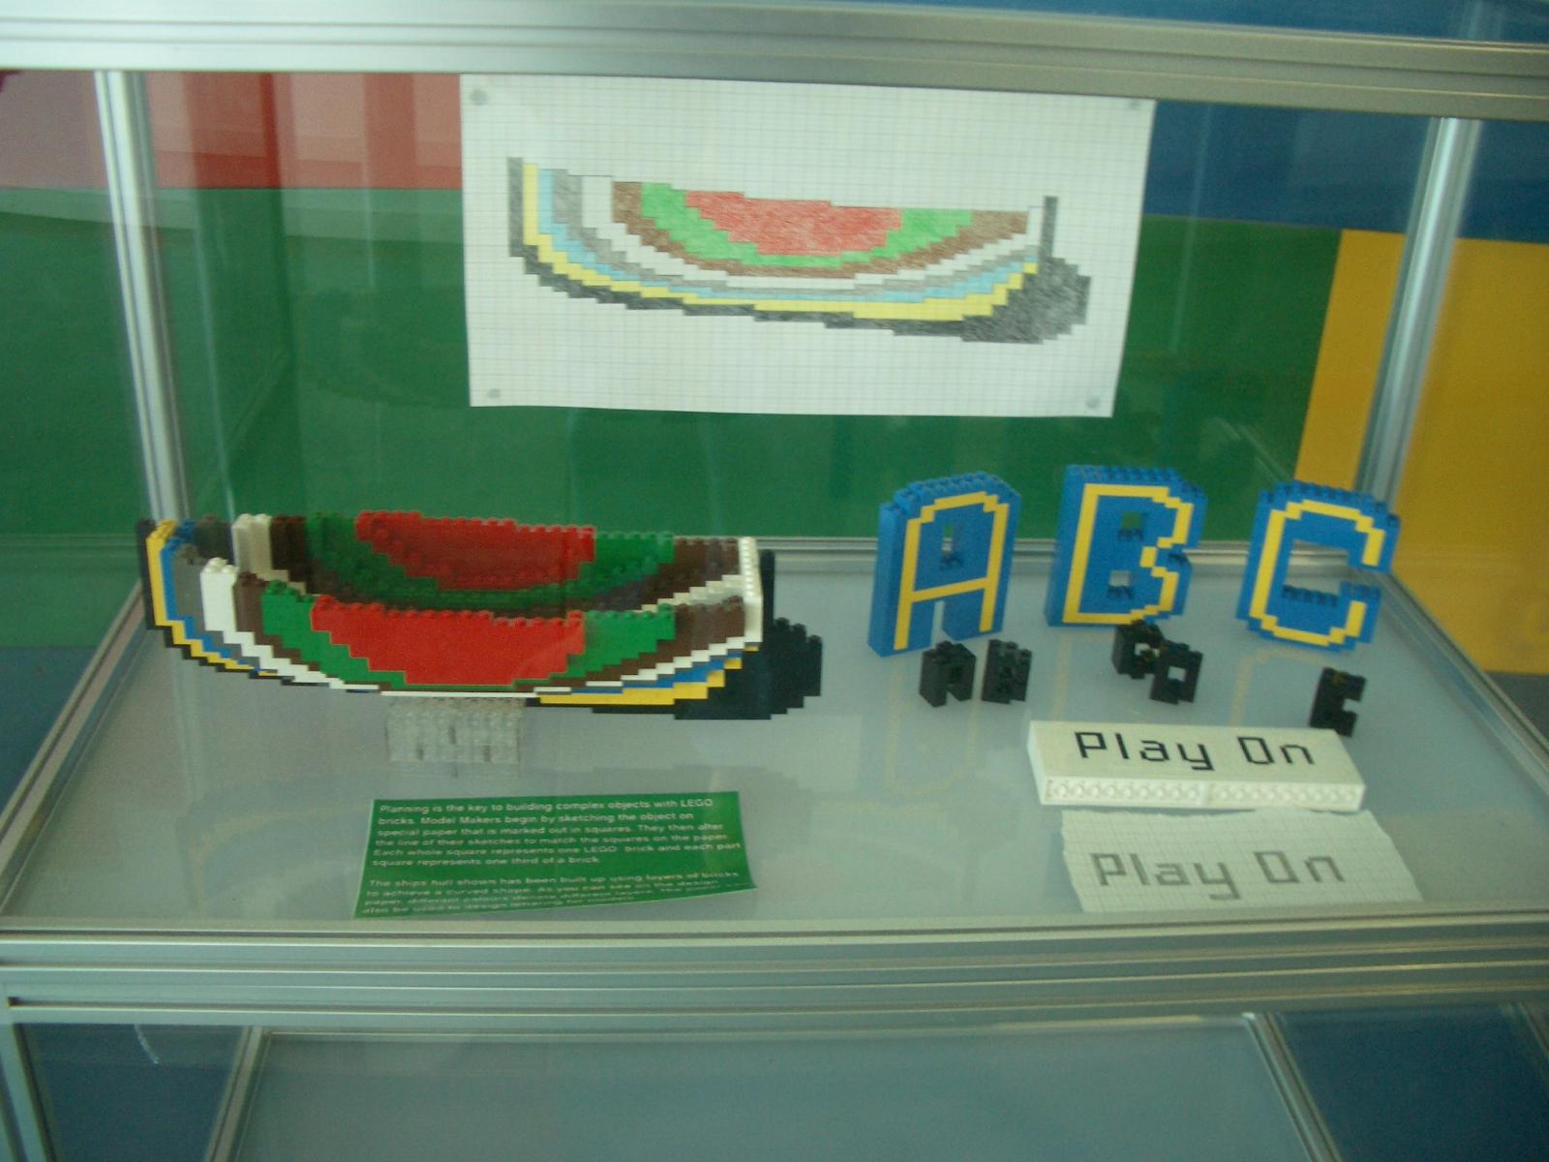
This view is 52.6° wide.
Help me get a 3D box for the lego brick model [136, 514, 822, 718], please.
[{"bbox_3d":[-0.140,0.019,0.755,0.328,0.102,0.120,1,23,-3],"label":"lego brick model"}]

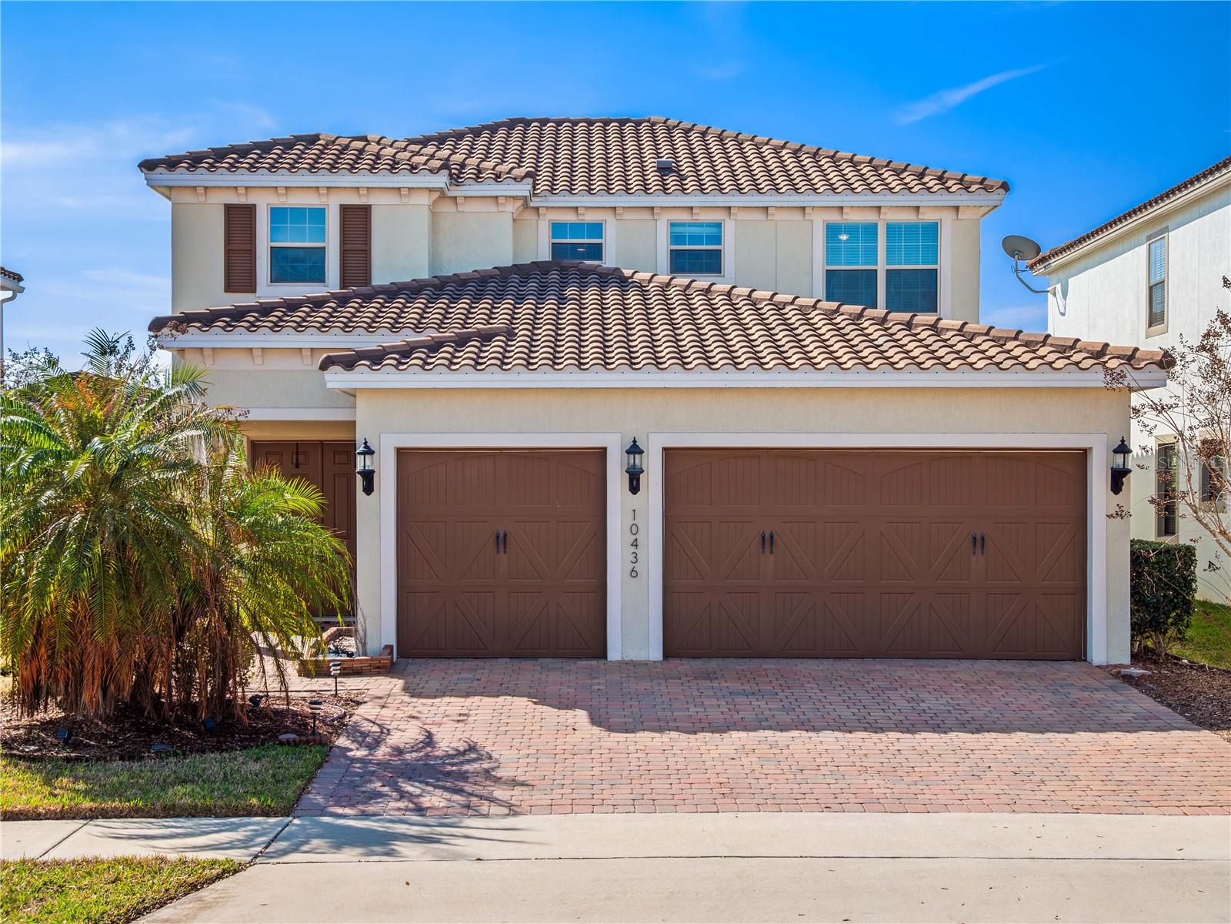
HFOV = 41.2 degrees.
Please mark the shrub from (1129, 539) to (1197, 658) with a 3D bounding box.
[{"bbox_3d":[6.480,1.655,19.500,0.900,1.380,1.000,0,0,1],"label":"shrub"}]

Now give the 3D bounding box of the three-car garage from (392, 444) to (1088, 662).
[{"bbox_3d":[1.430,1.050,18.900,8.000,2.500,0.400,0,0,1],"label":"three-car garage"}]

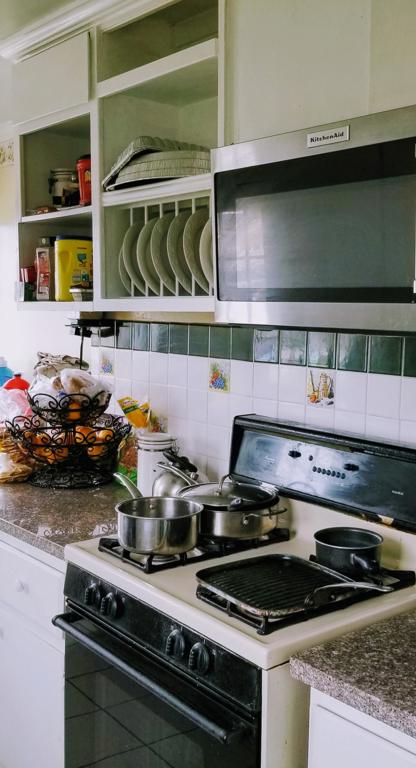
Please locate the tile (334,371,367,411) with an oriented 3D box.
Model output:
[{"bbox_3d":[0.399,0.023,2.131,0.010,0.108,0.108,-4,8,-40],"label":"tile"}]

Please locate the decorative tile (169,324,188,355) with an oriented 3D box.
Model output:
[{"bbox_3d":[-0.102,-0.160,2.709,0.009,0.108,0.108,-5,8,-40],"label":"decorative tile"}]

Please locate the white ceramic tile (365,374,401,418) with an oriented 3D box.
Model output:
[{"bbox_3d":[0.463,0.031,2.013,0.010,0.107,0.107,-3,7,-40],"label":"white ceramic tile"}]

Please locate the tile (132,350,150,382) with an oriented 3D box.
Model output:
[{"bbox_3d":[-0.241,-0.066,2.839,0.010,0.107,0.107,-3,7,-40],"label":"tile"}]

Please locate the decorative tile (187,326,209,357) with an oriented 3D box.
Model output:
[{"bbox_3d":[-0.030,-0.150,2.626,0.009,0.108,0.108,-5,8,-40],"label":"decorative tile"}]

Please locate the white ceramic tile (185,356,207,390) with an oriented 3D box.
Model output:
[{"bbox_3d":[-0.030,-0.037,2.591,0.010,0.107,0.107,-3,7,-40],"label":"white ceramic tile"}]

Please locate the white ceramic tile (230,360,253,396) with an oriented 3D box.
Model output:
[{"bbox_3d":[0.111,-0.017,2.436,0.008,0.108,0.108,-3,7,-40],"label":"white ceramic tile"}]

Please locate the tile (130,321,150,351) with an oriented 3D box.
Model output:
[{"bbox_3d":[-0.239,-0.172,2.829,0.010,0.100,0.107,-3,7,-40],"label":"tile"}]

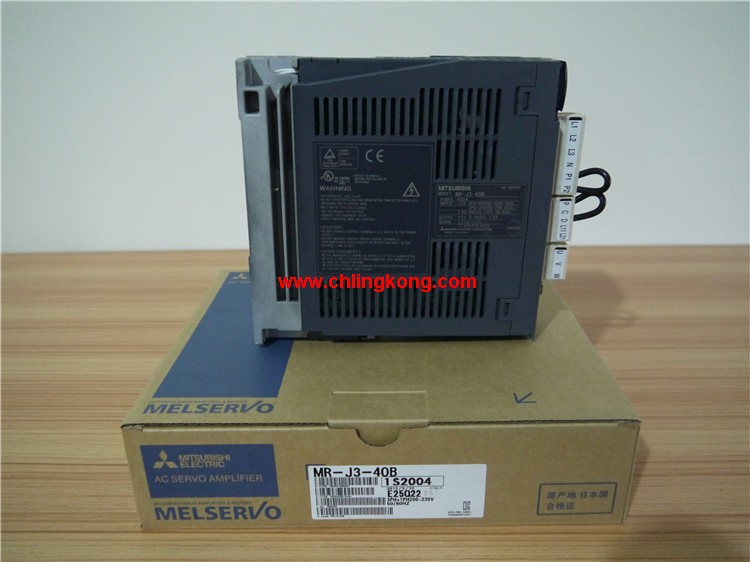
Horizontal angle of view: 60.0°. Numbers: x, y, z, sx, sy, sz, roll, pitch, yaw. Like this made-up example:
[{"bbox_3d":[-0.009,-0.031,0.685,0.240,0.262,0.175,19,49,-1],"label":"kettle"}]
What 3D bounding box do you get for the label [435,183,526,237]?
[{"bbox_3d":[0.061,-0.041,0.378,0.052,0.032,0.001,-1,21,-1],"label":"label"}]

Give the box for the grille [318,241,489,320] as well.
[{"bbox_3d":[0.016,-0.001,0.388,0.099,0.050,0.004,0,21,3],"label":"grille"}]

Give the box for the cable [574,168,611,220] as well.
[{"bbox_3d":[0.129,-0.051,0.384,0.019,0.032,0.011,-1,21,-1],"label":"cable"}]

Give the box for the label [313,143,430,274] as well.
[{"bbox_3d":[-0.001,-0.040,0.371,0.065,0.077,0.002,0,21,3],"label":"label"}]

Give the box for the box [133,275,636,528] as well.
[{"bbox_3d":[0.004,0.061,0.436,0.258,0.065,0.218,-1,21,1],"label":"box"}]

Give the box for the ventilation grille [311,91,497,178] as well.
[{"bbox_3d":[0.018,-0.081,0.363,0.103,0.050,0.003,-1,21,-1],"label":"ventilation grille"}]

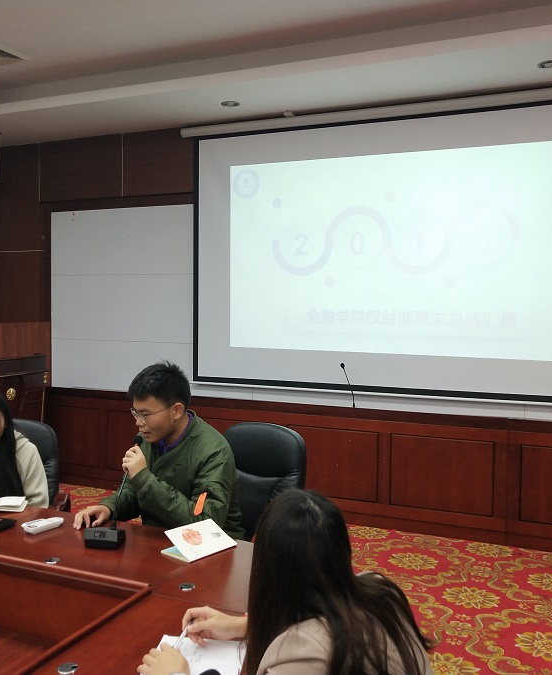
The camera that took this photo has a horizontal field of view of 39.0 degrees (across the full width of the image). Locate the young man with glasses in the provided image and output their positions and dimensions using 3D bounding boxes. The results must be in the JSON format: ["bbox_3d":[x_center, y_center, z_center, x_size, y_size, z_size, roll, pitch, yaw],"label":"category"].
[{"bbox_3d":[-0.375,0.741,2.790,0.560,1.320,0.780,2,2,45],"label":"young man with glasses"}]

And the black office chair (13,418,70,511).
[{"bbox_3d":[-1.290,0.925,3.690,0.610,1.040,0.650,1,2,-2],"label":"black office chair"}]

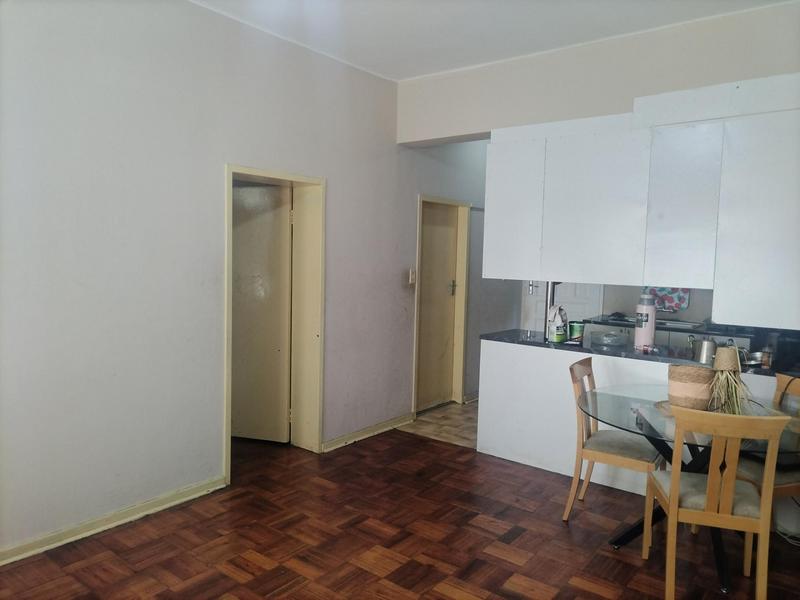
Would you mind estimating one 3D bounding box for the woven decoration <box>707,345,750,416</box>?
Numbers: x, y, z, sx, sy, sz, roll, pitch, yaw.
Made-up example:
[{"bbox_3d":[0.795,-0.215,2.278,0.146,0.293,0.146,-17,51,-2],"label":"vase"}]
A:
[{"bbox_3d":[1.702,0.430,3.114,0.210,0.330,0.210,5,5,38],"label":"woven decoration"}]

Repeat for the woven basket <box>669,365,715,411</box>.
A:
[{"bbox_3d":[1.579,0.478,3.237,0.235,0.210,0.235,5,5,38],"label":"woven basket"}]

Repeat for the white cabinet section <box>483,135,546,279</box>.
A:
[{"bbox_3d":[0.932,-0.680,4.576,0.473,1.042,0.330,5,5,38],"label":"white cabinet section"}]

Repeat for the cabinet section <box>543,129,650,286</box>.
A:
[{"bbox_3d":[1.402,-0.634,4.213,0.718,1.027,0.330,5,5,38],"label":"cabinet section"}]

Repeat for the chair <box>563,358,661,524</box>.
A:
[{"bbox_3d":[1.282,0.848,3.515,0.520,0.915,0.430,4,5,33],"label":"chair"}]

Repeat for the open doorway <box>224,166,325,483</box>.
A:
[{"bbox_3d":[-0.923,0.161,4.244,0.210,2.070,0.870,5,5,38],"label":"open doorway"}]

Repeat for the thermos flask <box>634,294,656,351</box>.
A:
[{"bbox_3d":[1.716,0.158,4.191,0.130,0.370,0.130,5,5,38],"label":"thermos flask"}]

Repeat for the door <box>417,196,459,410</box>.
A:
[{"bbox_3d":[0.300,0.080,5.923,0.050,2.030,0.810,5,5,38],"label":"door"}]

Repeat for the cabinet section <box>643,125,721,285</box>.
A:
[{"bbox_3d":[1.850,-0.586,3.867,0.418,1.008,0.330,5,5,38],"label":"cabinet section"}]

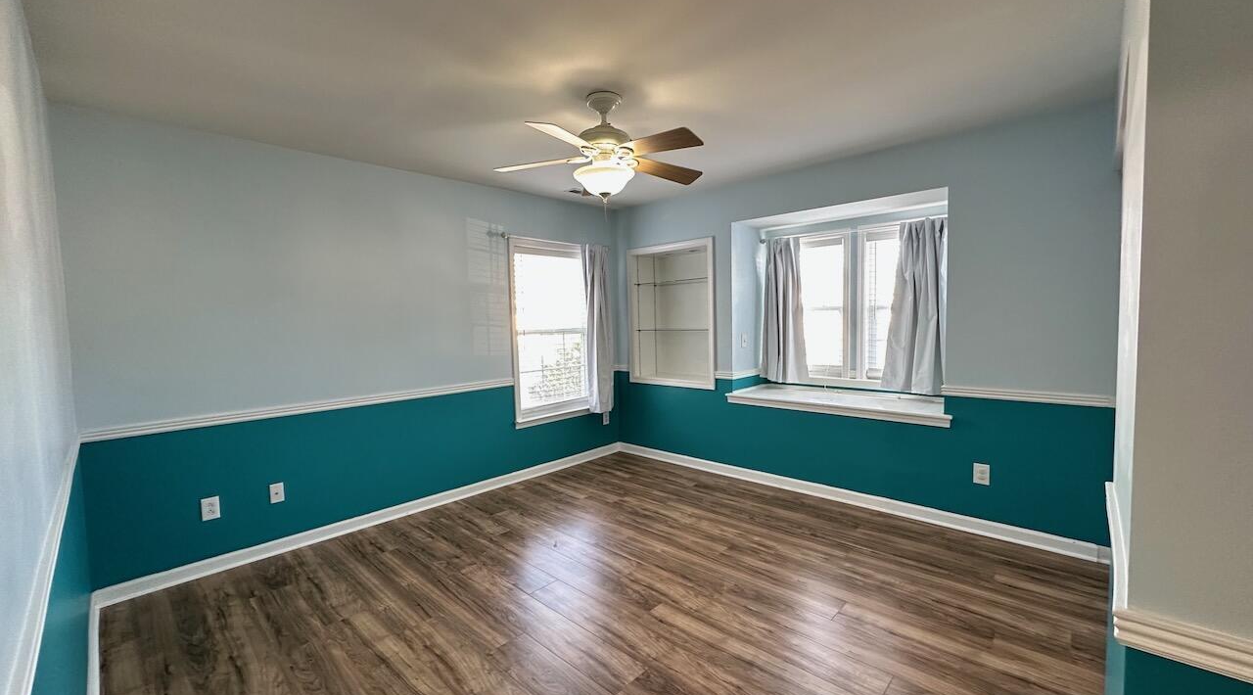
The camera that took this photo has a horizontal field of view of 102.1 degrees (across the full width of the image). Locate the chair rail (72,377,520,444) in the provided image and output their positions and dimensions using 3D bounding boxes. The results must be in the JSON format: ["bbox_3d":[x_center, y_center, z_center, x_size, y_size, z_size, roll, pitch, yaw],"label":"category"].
[{"bbox_3d":[-1.804,0.364,3.354,0.026,0.058,2.485,2,5,44],"label":"chair rail"}]

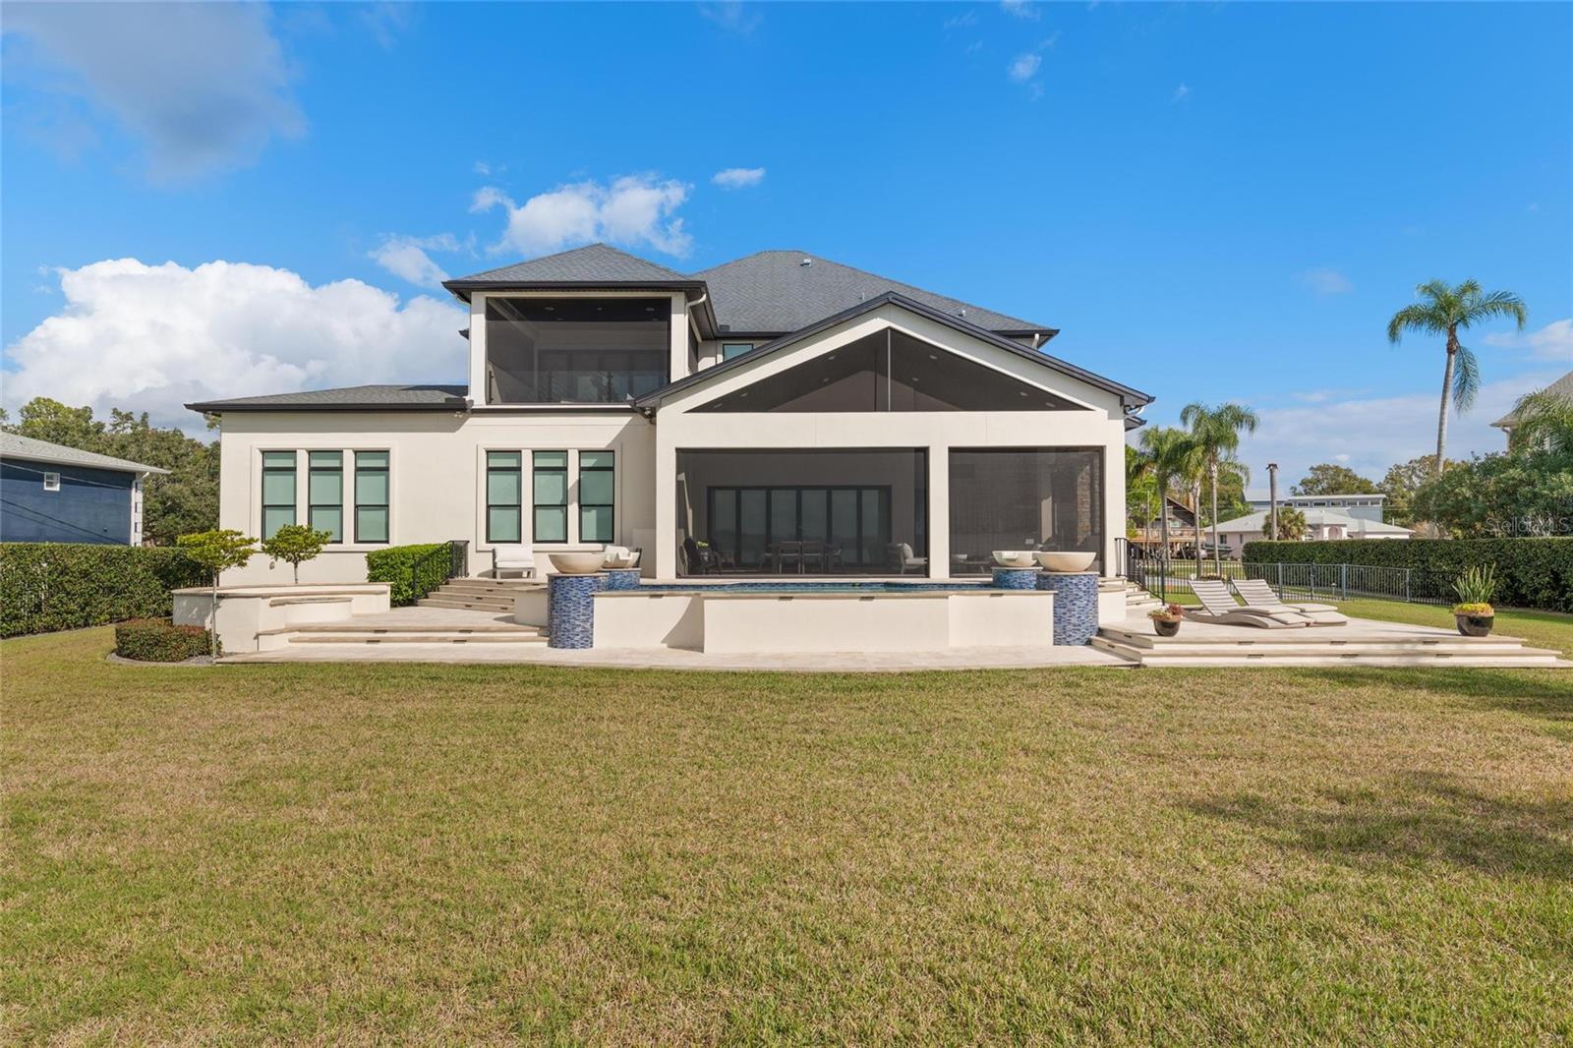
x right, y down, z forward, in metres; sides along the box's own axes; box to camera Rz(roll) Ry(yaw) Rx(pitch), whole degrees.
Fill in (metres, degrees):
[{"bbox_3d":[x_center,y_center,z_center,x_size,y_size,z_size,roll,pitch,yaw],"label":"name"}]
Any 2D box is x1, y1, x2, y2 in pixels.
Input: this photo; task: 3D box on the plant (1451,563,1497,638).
[{"bbox_3d":[10.855,1.173,13.765,0.699,1.146,0.699,0,-1,0],"label":"plant"}]

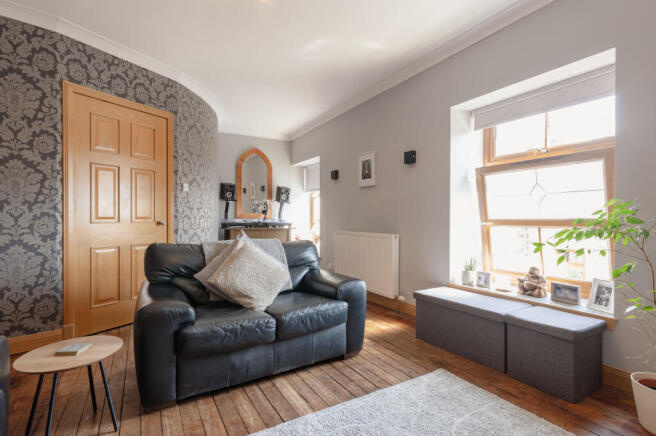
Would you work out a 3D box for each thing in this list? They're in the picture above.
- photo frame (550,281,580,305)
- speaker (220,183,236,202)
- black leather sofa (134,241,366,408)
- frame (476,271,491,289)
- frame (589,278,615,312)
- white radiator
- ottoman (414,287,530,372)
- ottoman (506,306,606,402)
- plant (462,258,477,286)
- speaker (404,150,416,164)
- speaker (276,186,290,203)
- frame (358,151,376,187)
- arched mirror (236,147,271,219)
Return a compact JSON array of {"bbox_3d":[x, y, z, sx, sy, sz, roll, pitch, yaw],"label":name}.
[{"bbox_3d":[1.630,0.516,2.116,0.040,0.122,0.160,0,0,-29],"label":"photo frame"},{"bbox_3d":[-1.520,-0.393,4.717,0.180,0.255,0.200,0,0,-32],"label":"speaker"},{"bbox_3d":[-0.567,0.599,2.313,1.464,0.828,0.919,0,0,-30],"label":"black leather sofa"},{"bbox_3d":[1.267,0.501,2.510,0.096,0.133,0.030,0,-10,43],"label":"frame"},{"bbox_3d":[1.719,0.485,1.937,0.028,0.190,0.128,14,-3,-12],"label":"frame"},{"bbox_3d":[0.426,0.505,3.712,0.091,0.672,1.151,0,0,-30],"label":"white radiator"},{"bbox_3d":[1.060,0.797,2.334,0.365,0.370,0.725,0,0,-34],"label":"ottoman"},{"bbox_3d":[1.363,0.796,1.876,0.365,0.370,0.370,0,0,-32],"label":"ottoman"},{"bbox_3d":[1.182,0.453,2.605,0.111,0.227,0.111,0,0,-30],"label":"plant"},{"bbox_3d":[0.805,-0.588,3.024,0.071,0.126,0.099,0,0,-41],"label":"speaker"},{"bbox_3d":[-0.780,-0.406,5.412,0.157,0.247,0.197,0,7,-30],"label":"speaker"},{"bbox_3d":[0.471,-0.573,3.665,0.025,0.390,0.288,0,0,-32],"label":"frame"},{"bbox_3d":[-1.204,-0.565,5.082,0.600,1.160,0.035,0,0,-32],"label":"arched mirror"}]

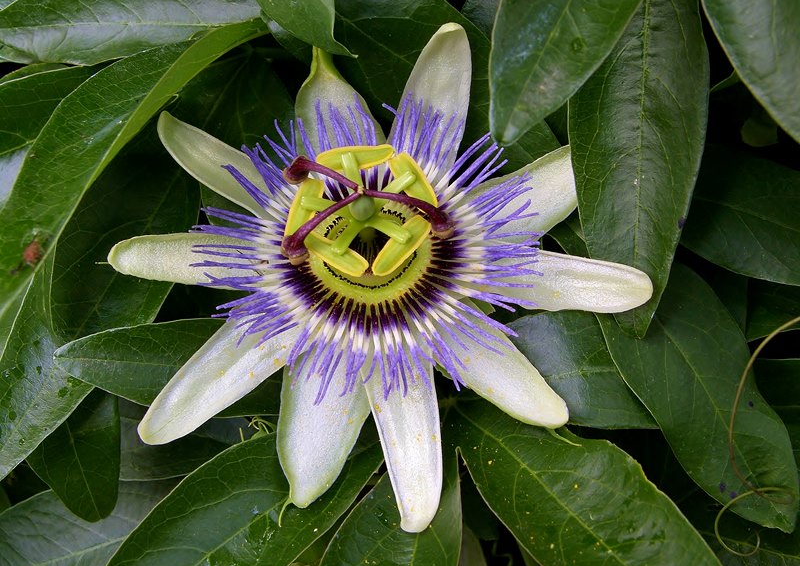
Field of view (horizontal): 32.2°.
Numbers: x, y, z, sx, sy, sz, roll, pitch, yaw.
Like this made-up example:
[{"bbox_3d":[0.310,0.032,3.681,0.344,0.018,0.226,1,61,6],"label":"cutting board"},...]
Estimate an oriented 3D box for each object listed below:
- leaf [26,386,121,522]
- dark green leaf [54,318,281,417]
[{"bbox_3d":[-0.055,0.028,0.237,0.015,0.026,0.010,-14,-10,-9],"label":"leaf"},{"bbox_3d":[-0.037,0.014,0.226,0.039,0.010,0.016,5,70,5],"label":"dark green leaf"}]

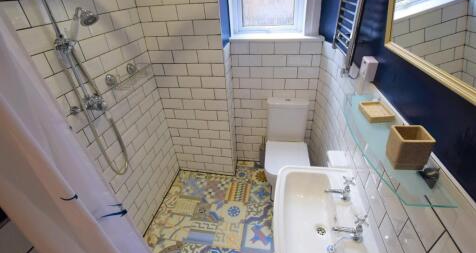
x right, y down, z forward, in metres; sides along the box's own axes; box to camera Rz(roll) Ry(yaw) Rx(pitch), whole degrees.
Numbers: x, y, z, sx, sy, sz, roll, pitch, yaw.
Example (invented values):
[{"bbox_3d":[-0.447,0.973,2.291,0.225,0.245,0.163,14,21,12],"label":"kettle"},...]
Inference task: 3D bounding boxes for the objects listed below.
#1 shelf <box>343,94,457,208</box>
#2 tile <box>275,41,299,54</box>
[{"bbox_3d":[0.449,0.033,0.640,0.136,0.010,0.510,3,34,10],"label":"shelf"},{"bbox_3d":[0.404,-0.641,1.619,0.200,0.100,0.010,3,34,10],"label":"tile"}]

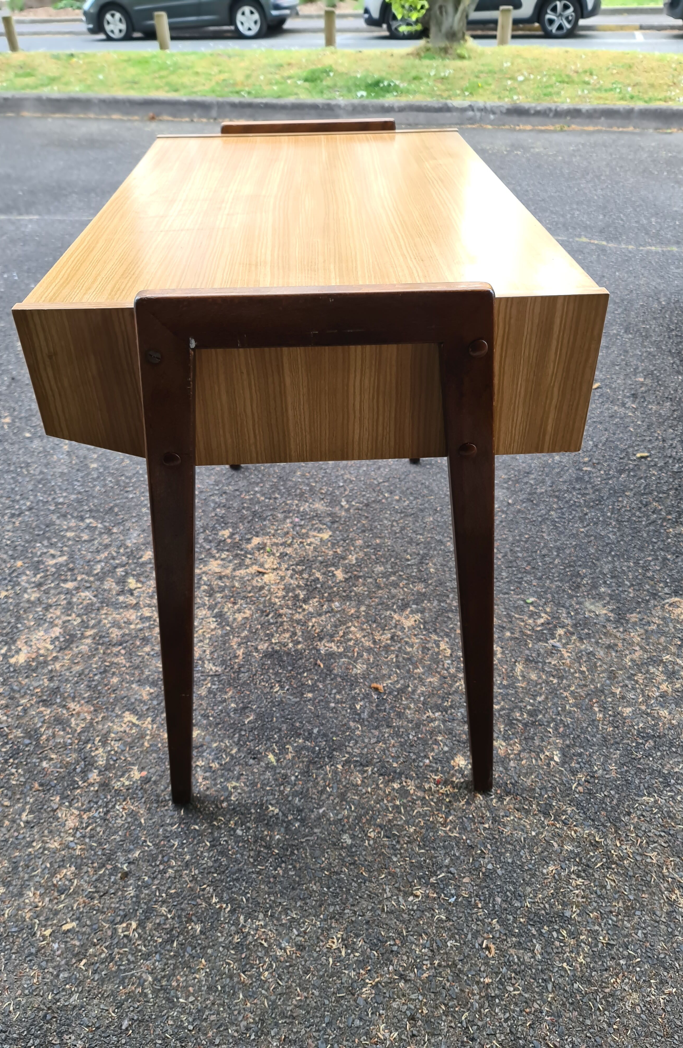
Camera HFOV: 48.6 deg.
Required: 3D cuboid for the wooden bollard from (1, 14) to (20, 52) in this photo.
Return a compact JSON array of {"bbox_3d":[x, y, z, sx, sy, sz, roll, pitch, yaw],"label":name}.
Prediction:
[{"bbox_3d":[-4.778,-7.077,10.981,0.158,0.460,0.158,-13,38,-16],"label":"wooden bollard"}]

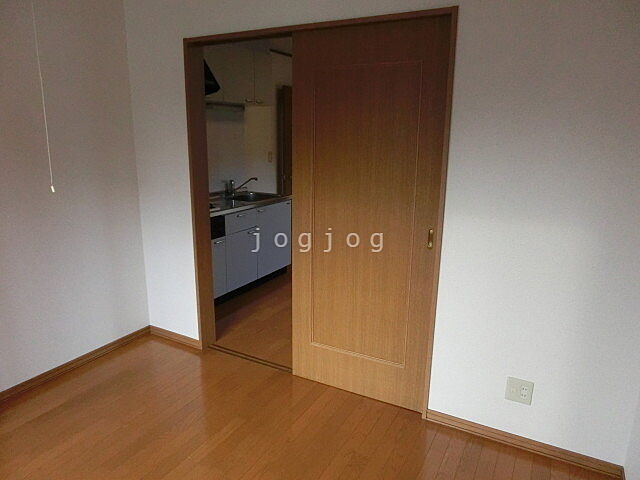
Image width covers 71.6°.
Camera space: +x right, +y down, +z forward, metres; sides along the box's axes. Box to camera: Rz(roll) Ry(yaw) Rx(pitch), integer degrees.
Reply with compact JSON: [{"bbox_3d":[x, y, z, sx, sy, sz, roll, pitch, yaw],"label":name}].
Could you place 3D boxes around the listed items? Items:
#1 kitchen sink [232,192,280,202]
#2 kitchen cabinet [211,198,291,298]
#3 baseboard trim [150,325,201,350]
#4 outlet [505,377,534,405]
[{"bbox_3d":[-0.700,-0.345,4.502,0.420,0.170,0.540,8,15,27],"label":"kitchen sink"},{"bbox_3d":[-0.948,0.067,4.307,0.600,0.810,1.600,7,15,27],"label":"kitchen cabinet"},{"bbox_3d":[-1.056,0.708,3.212,0.495,0.065,0.013,8,15,27],"label":"baseboard trim"},{"bbox_3d":[0.947,0.724,2.110,0.116,0.121,0.010,8,15,27],"label":"outlet"}]

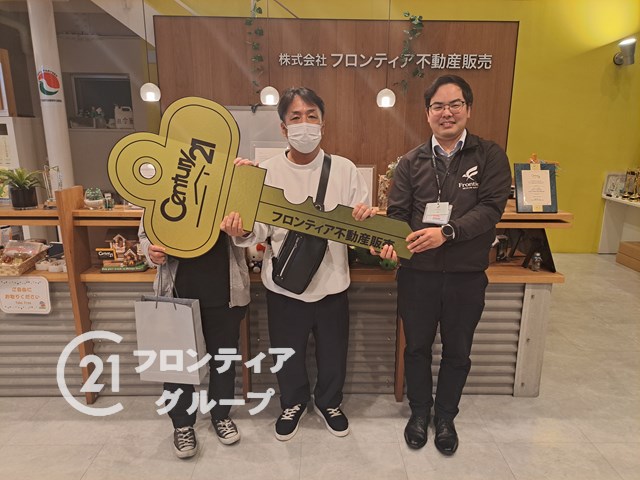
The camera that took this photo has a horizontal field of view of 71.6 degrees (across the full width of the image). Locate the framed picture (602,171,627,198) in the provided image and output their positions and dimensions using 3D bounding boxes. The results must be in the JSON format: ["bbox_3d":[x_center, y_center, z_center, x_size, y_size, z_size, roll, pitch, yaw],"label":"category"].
[{"bbox_3d":[3.607,-0.638,5.414,0.280,0.290,0.090,11,17,38],"label":"framed picture"}]

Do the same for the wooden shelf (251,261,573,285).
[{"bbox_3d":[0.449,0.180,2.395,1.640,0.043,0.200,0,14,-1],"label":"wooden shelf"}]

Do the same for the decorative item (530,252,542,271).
[{"bbox_3d":[1.225,0.125,2.516,0.057,0.104,0.055,2,14,7],"label":"decorative item"}]

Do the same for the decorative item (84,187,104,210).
[{"bbox_3d":[-1.143,-0.217,2.256,0.088,0.106,0.086,0,14,-1],"label":"decorative item"}]

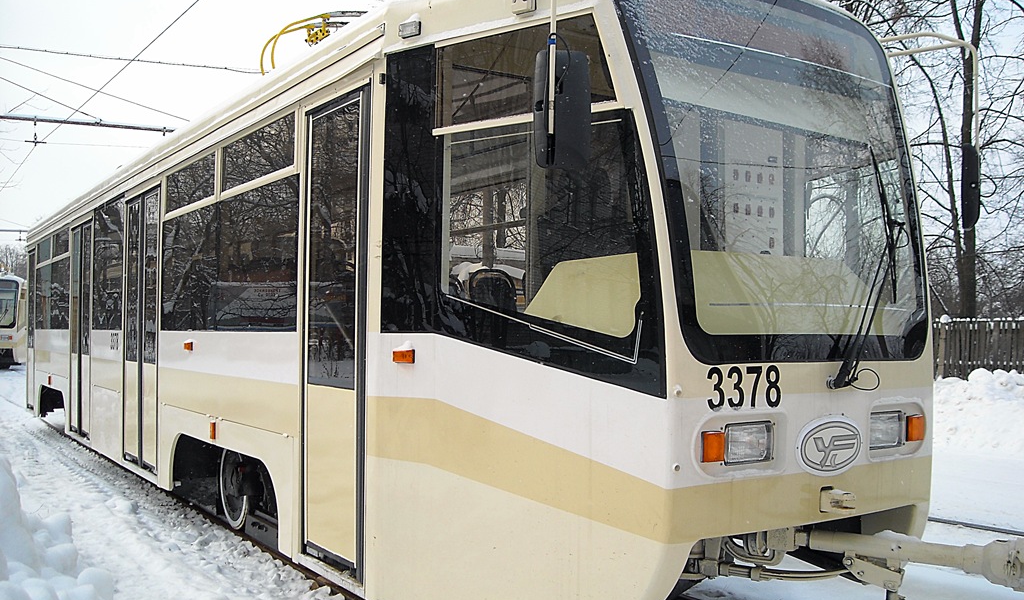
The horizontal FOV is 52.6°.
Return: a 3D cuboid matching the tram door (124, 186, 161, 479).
[{"bbox_3d":[-3.219,0.256,9.044,0.060,2.356,1.391,1,-2,-32],"label":"tram door"}]

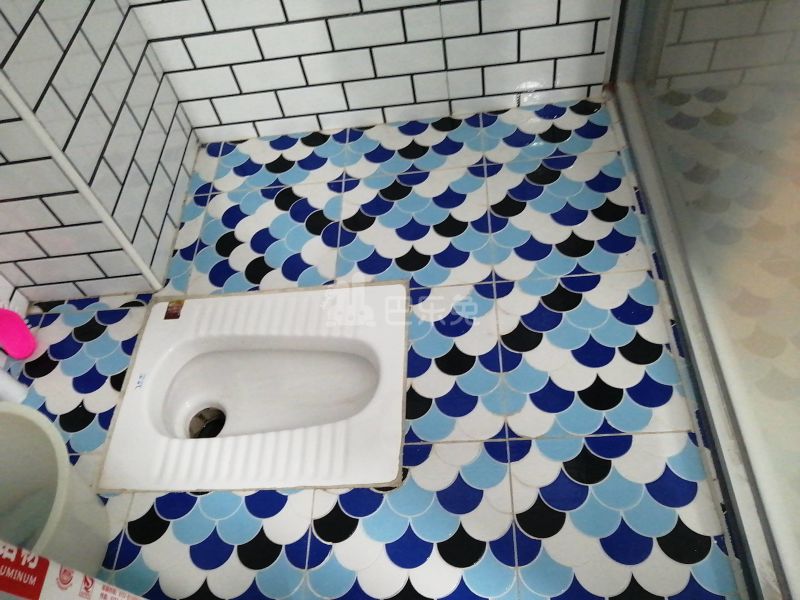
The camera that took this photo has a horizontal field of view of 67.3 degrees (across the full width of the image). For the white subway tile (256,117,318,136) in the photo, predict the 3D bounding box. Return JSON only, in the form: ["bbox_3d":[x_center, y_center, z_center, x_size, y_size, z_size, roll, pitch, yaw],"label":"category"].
[{"bbox_3d":[-0.264,-0.415,1.421,0.150,0.041,0.009,-4,54,7],"label":"white subway tile"}]

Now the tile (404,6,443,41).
[{"bbox_3d":[0.046,-0.554,1.201,0.074,0.071,0.010,-4,55,7],"label":"tile"}]

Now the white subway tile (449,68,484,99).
[{"bbox_3d":[0.142,-0.474,1.306,0.074,0.071,0.010,-4,55,7],"label":"white subway tile"}]

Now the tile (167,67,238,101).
[{"bbox_3d":[-0.431,-0.482,1.332,0.144,0.071,0.009,-4,54,7],"label":"tile"}]

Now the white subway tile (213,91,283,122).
[{"bbox_3d":[-0.343,-0.438,1.363,0.148,0.071,0.010,-4,55,7],"label":"white subway tile"}]

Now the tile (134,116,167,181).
[{"bbox_3d":[-0.507,-0.310,1.217,0.010,0.071,0.149,-5,55,6],"label":"tile"}]

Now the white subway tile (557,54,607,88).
[{"bbox_3d":[0.383,-0.491,1.286,0.100,0.071,0.010,-4,55,7],"label":"white subway tile"}]

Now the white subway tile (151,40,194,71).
[{"bbox_3d":[-0.476,-0.517,1.264,0.072,0.071,0.010,-4,55,7],"label":"white subway tile"}]

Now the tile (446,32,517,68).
[{"bbox_3d":[0.170,-0.520,1.248,0.149,0.071,0.010,-4,55,7],"label":"tile"}]

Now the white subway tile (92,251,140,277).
[{"bbox_3d":[-0.547,-0.072,1.157,0.073,0.071,0.009,-4,54,7],"label":"white subway tile"}]

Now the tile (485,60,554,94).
[{"bbox_3d":[0.259,-0.488,1.309,0.150,0.071,0.009,-4,54,7],"label":"tile"}]

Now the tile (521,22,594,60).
[{"bbox_3d":[0.324,-0.536,1.240,0.150,0.071,0.009,-4,54,7],"label":"tile"}]

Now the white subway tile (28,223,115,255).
[{"bbox_3d":[-0.575,-0.107,1.071,0.148,0.071,0.010,-4,55,7],"label":"white subway tile"}]

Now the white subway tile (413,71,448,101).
[{"bbox_3d":[0.068,-0.468,1.315,0.074,0.071,0.010,-4,55,7],"label":"white subway tile"}]

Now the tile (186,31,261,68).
[{"bbox_3d":[-0.365,-0.525,1.251,0.149,0.071,0.010,-4,55,7],"label":"tile"}]

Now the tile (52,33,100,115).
[{"bbox_3d":[-0.537,-0.372,0.994,0.010,0.071,0.148,-4,55,7],"label":"tile"}]

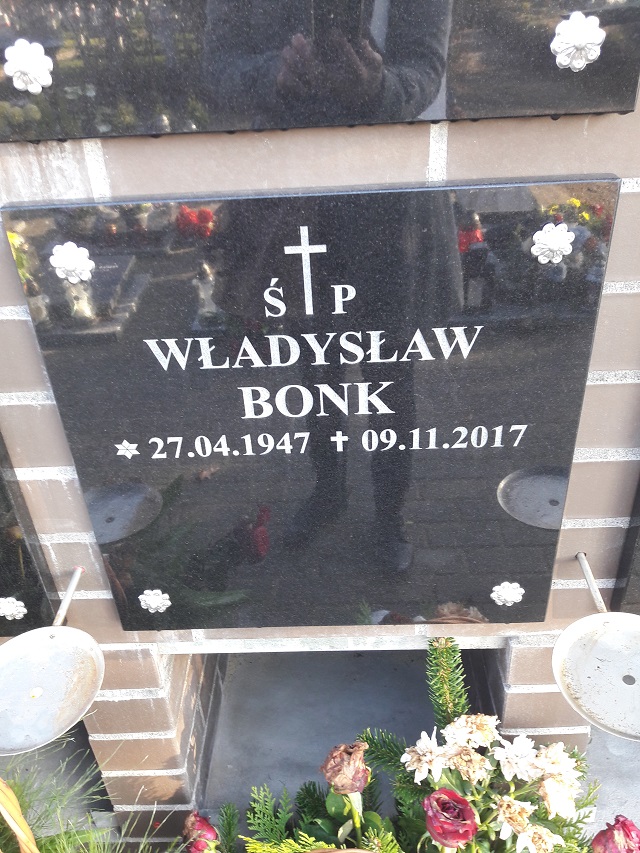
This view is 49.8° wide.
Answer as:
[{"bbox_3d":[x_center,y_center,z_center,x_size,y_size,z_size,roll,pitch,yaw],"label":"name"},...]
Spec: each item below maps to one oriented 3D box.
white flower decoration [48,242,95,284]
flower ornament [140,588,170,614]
[{"bbox_3d":[-0.188,-0.124,0.523,0.034,0.034,0.010,-2,32,2],"label":"white flower decoration"},{"bbox_3d":[-0.171,0.181,0.713,0.034,0.034,0.010,-2,32,2],"label":"flower ornament"}]

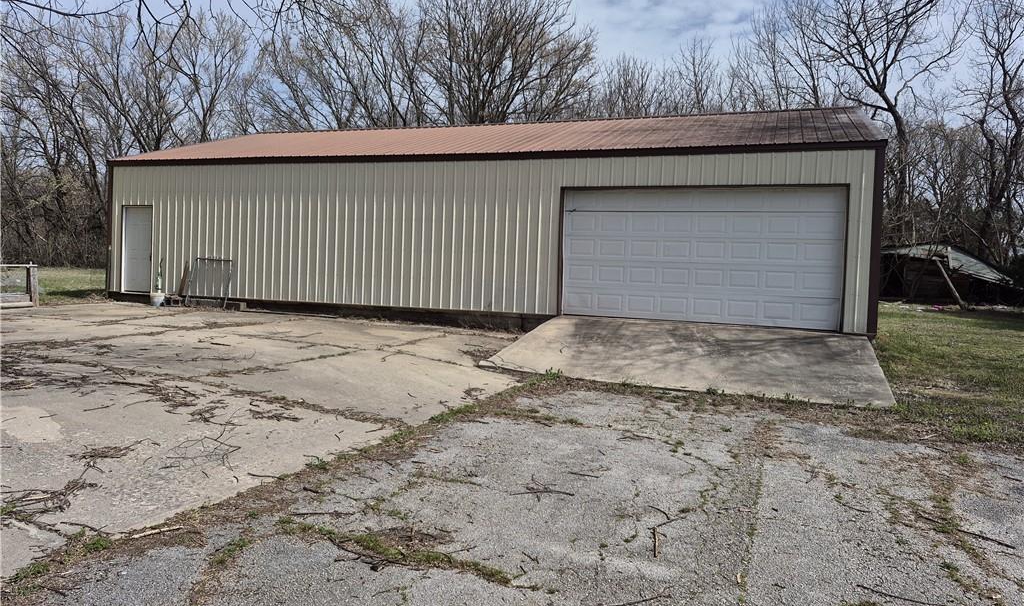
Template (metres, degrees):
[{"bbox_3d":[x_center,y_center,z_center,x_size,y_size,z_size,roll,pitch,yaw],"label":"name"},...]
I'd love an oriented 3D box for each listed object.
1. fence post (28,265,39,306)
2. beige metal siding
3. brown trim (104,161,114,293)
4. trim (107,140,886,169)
[{"bbox_3d":[-10.466,-0.383,14.900,0.145,0.917,0.145,3,3,19],"label":"fence post"},{"bbox_3d":[-1.916,-1.408,13.940,16.660,3.020,0.070,3,3,19],"label":"beige metal siding"},{"bbox_3d":[-9.838,-1.823,16.687,0.150,3.120,0.120,3,3,19],"label":"brown trim"},{"bbox_3d":[-1.862,-2.990,13.868,16.980,0.170,0.120,3,3,19],"label":"trim"}]

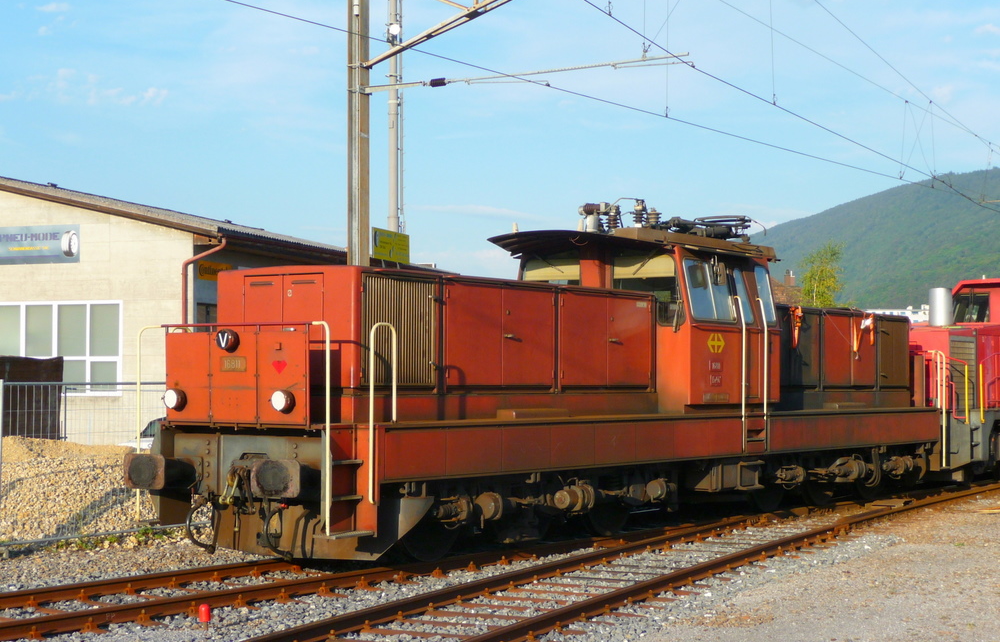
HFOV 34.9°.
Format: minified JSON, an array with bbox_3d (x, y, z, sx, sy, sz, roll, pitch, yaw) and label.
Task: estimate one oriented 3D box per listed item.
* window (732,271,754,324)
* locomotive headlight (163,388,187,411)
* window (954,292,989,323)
[{"bbox_3d":[3.361,-0.346,21.793,0.049,0.808,0.286,-14,-10,34],"label":"window"},{"bbox_3d":[-3.266,0.790,15.978,0.202,0.207,0.118,-1,-3,35],"label":"locomotive headlight"},{"bbox_3d":[10.277,-0.310,34.818,0.916,0.709,0.059,-1,-3,35],"label":"window"}]

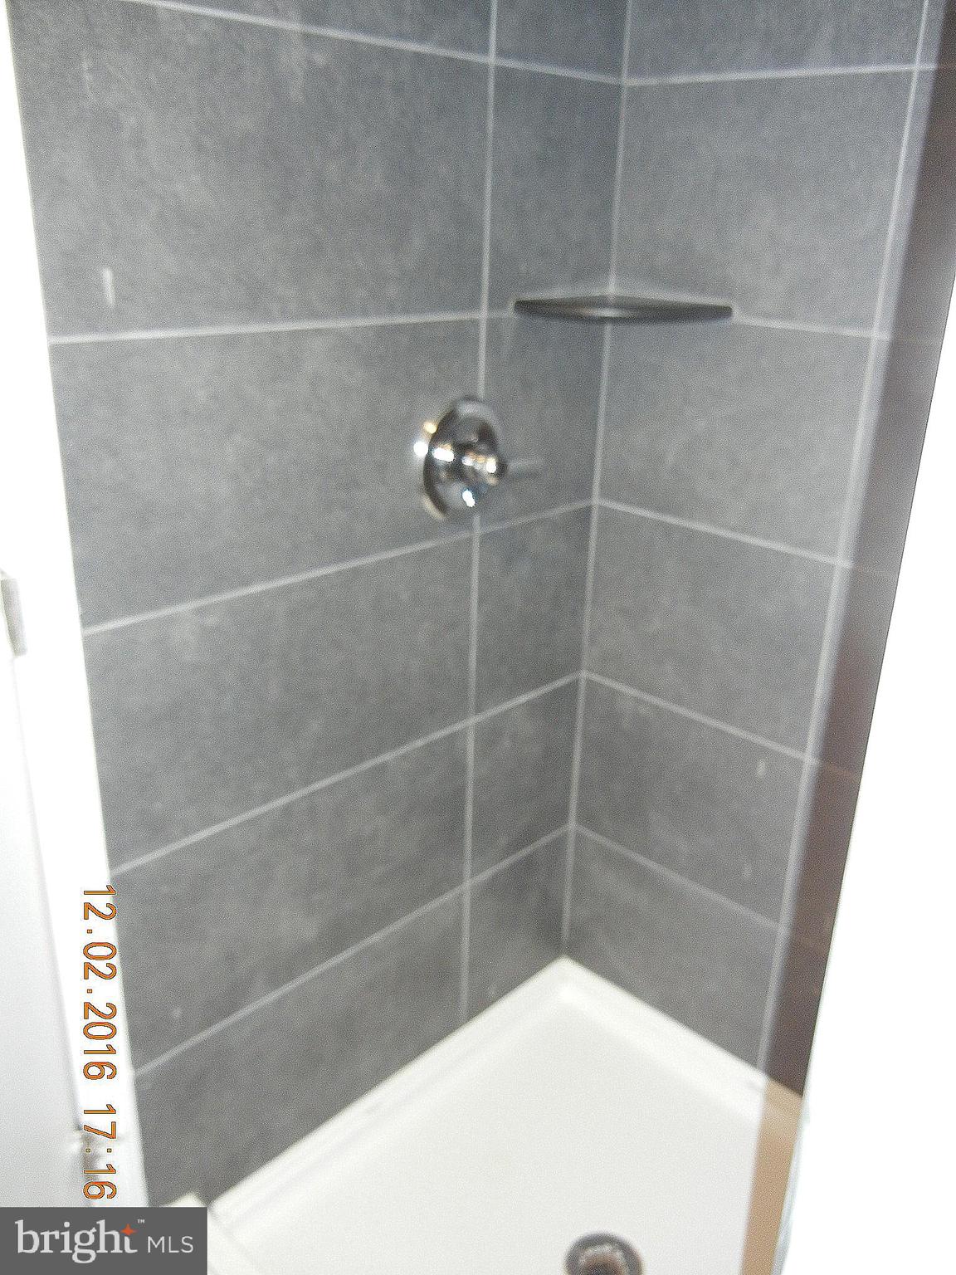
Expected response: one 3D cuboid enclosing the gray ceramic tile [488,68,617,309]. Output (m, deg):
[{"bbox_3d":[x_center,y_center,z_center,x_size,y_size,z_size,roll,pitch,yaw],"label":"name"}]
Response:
[{"bbox_3d":[0.106,-0.615,1.537,0.010,0.301,0.273,21,28,39],"label":"gray ceramic tile"}]

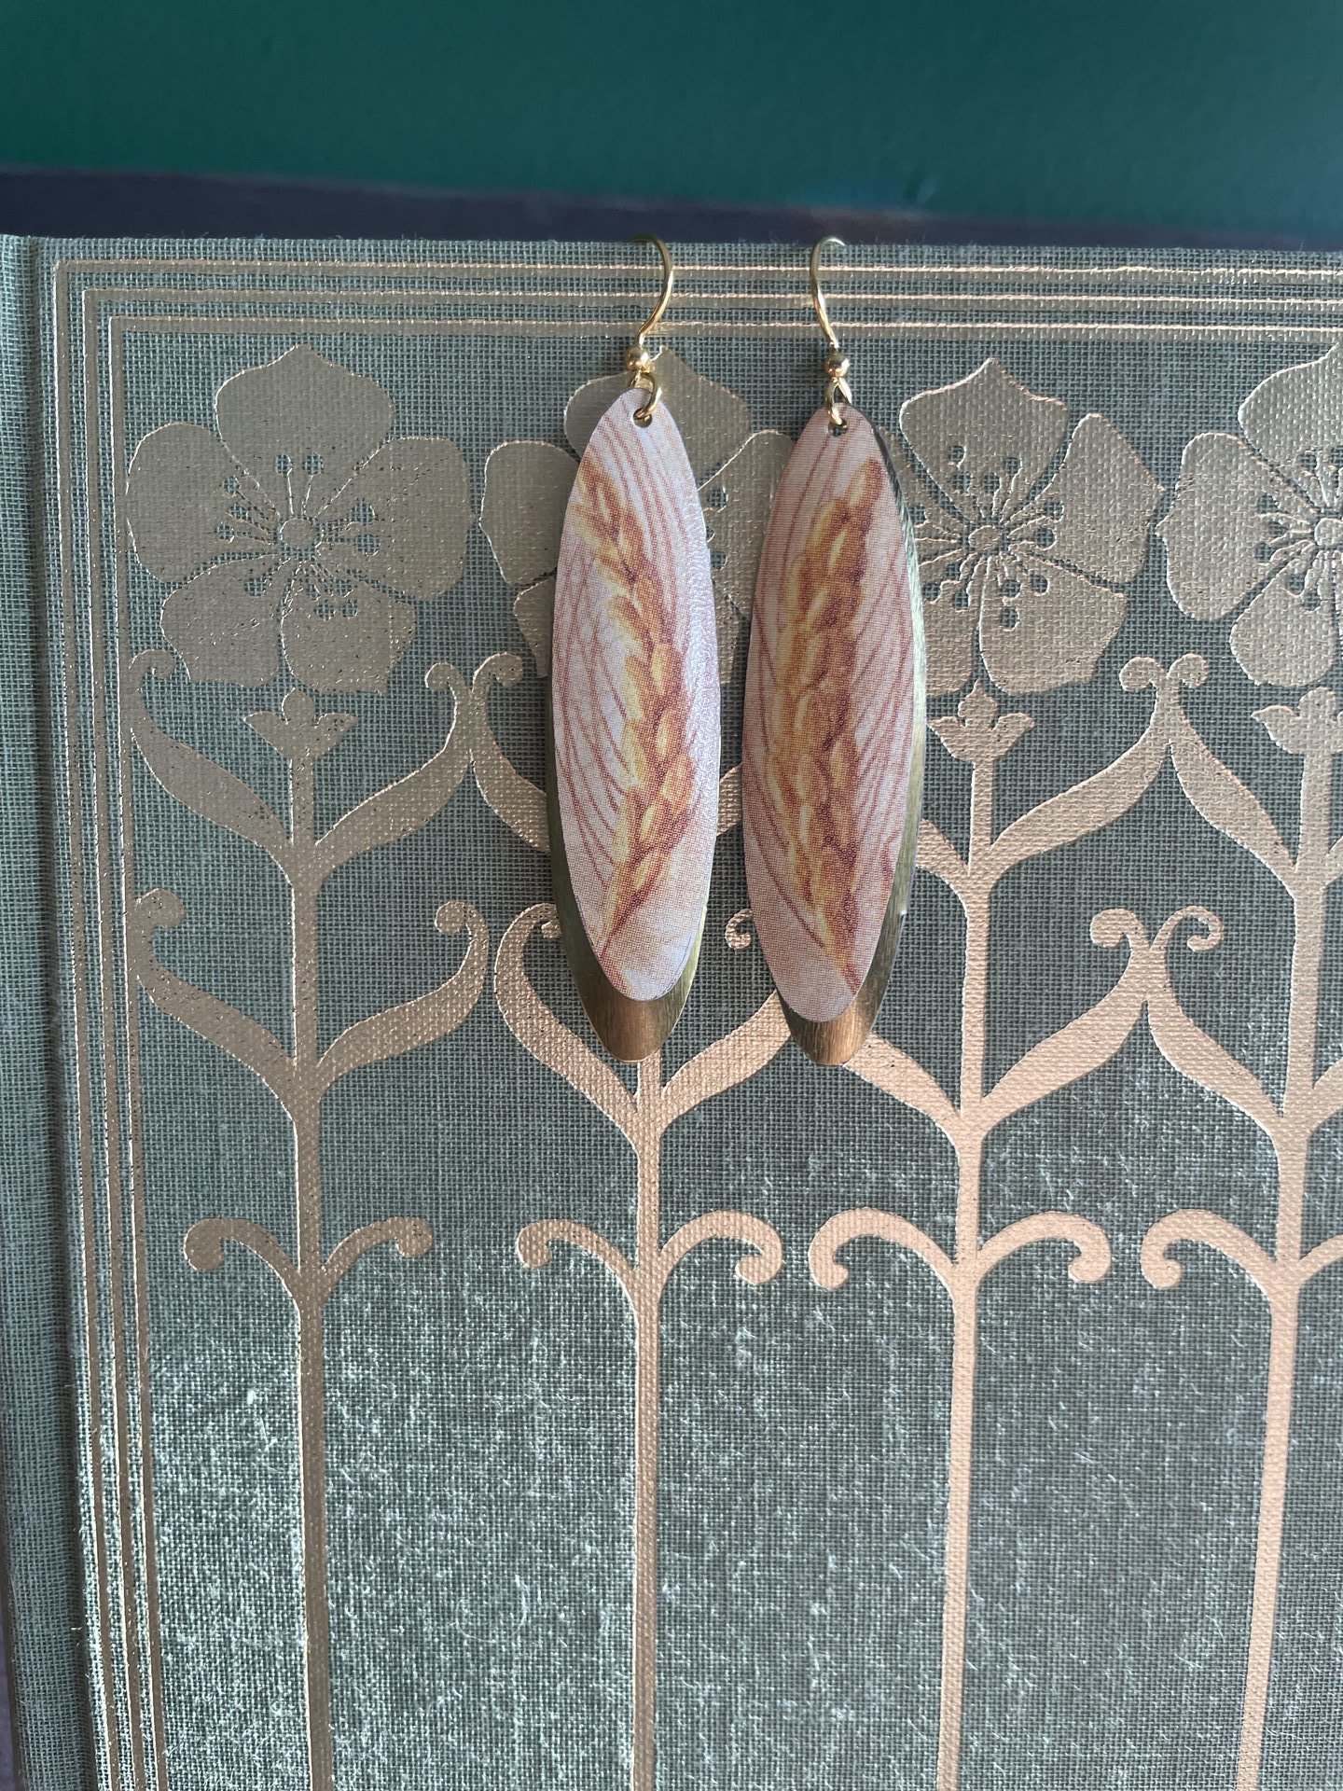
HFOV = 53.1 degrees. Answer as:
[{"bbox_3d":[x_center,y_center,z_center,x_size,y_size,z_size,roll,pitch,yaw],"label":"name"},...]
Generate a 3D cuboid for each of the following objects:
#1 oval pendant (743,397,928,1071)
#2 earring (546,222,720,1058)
[{"bbox_3d":[0.017,-0.015,0.138,0.019,0.067,0.004,2,8,8],"label":"oval pendant"},{"bbox_3d":[-0.004,-0.024,0.139,0.018,0.083,0.009,-1,8,-8],"label":"earring"}]

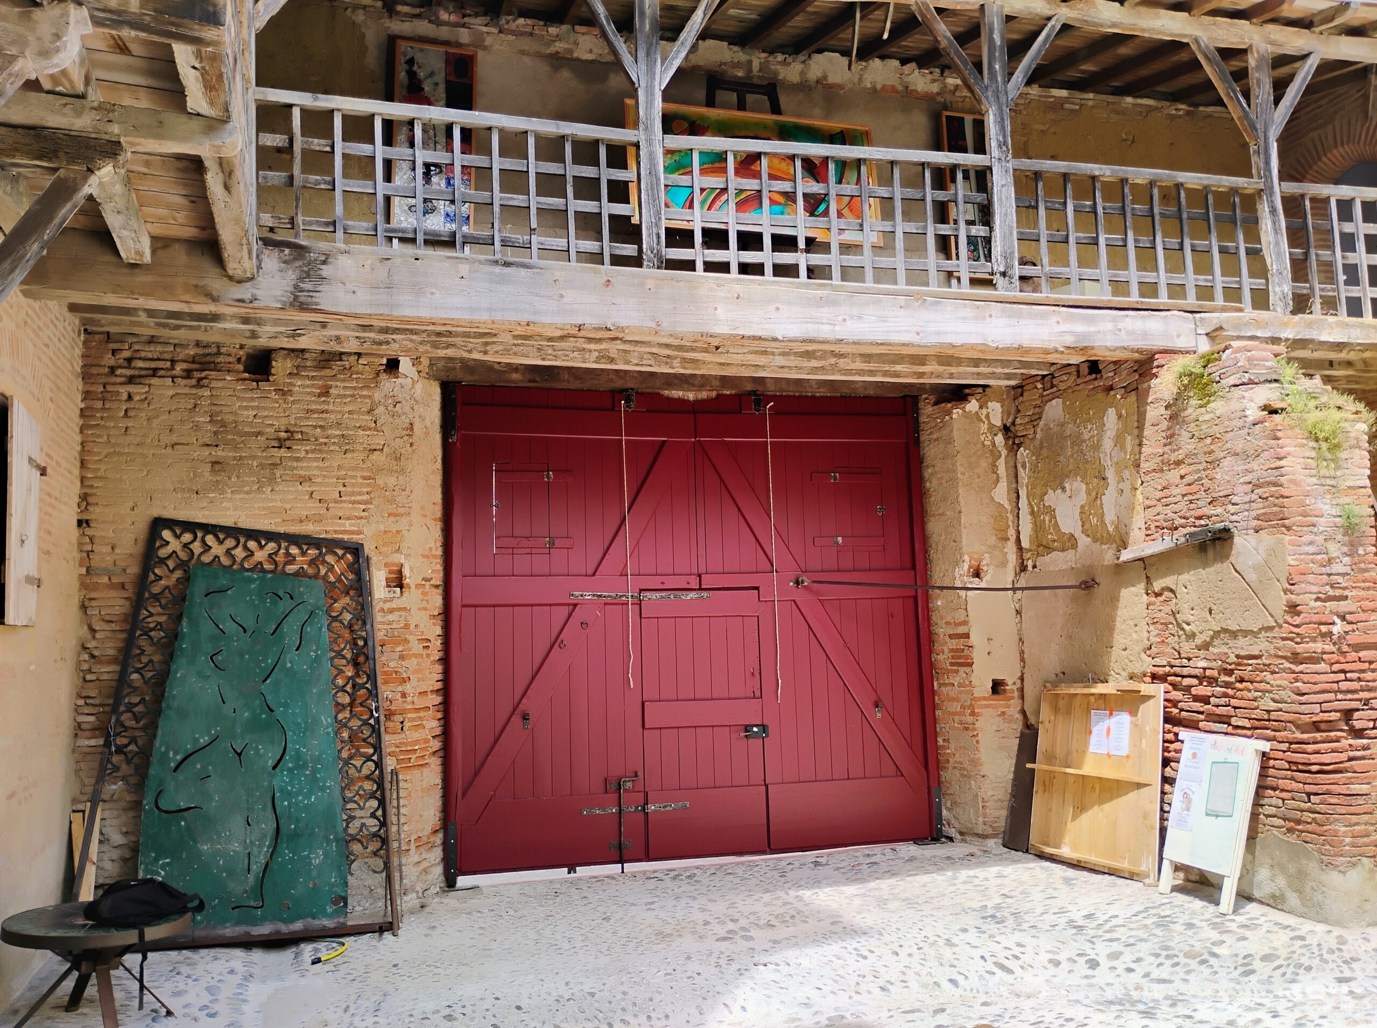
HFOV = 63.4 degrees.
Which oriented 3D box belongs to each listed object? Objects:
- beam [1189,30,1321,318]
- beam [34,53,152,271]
[{"bbox_3d":[4.430,-2.560,8.532,1.239,2.157,0.170,0,-6,-16],"label":"beam"},{"bbox_3d":[-2.693,-1.584,5.140,0.160,0.180,2.200,0,-6,-19],"label":"beam"}]

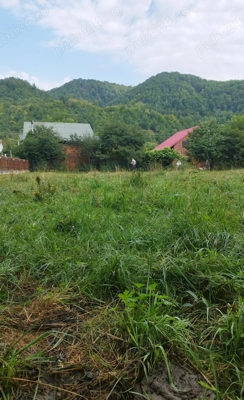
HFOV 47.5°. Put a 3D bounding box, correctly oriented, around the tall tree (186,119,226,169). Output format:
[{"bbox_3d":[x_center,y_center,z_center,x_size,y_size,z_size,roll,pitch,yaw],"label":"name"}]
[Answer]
[{"bbox_3d":[11.240,-7.360,37.000,5.070,6.820,5.070,0,7,0],"label":"tall tree"}]

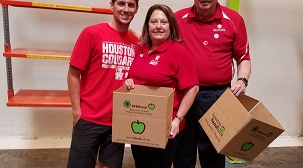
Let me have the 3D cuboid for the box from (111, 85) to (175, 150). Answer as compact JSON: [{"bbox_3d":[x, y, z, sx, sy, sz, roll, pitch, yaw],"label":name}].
[{"bbox_3d":[-0.038,0.176,1.745,0.295,0.279,0.250,5,11,12],"label":"box"}]

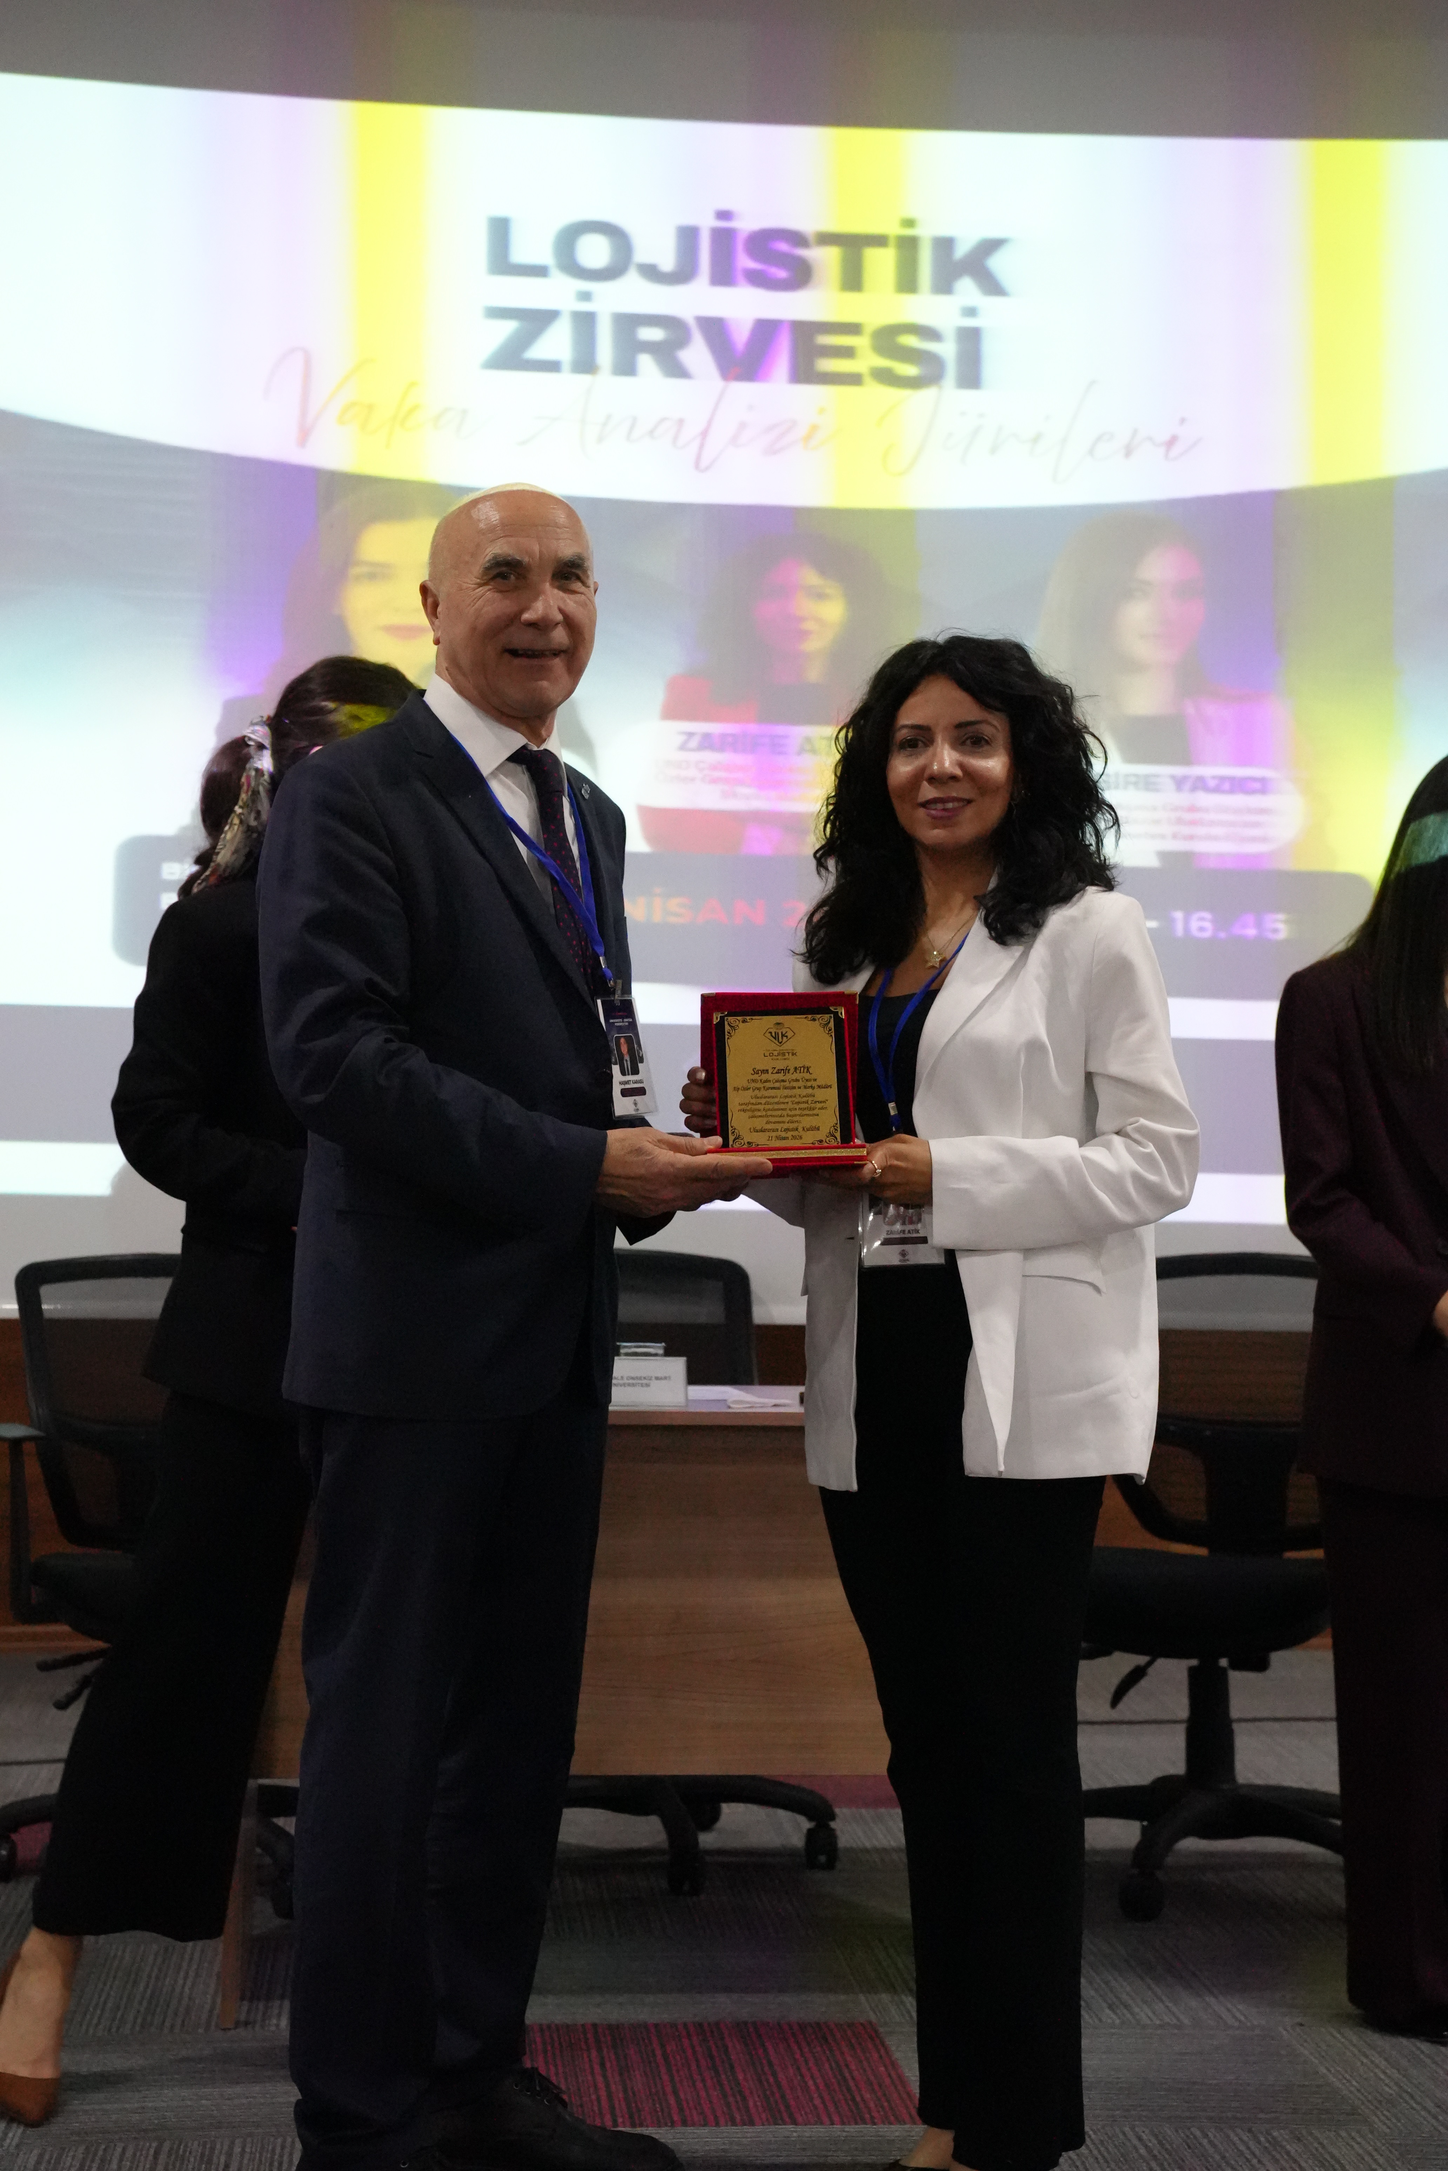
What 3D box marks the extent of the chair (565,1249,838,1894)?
[{"bbox_3d":[-0.111,0.712,5.533,0.620,0.935,0.620,1,-1,-10],"label":"chair"}]

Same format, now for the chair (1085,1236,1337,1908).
[{"bbox_3d":[0.728,0.719,5.352,0.620,0.935,0.620,0,-1,20],"label":"chair"}]

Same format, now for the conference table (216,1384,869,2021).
[{"bbox_3d":[-0.134,0.783,4.730,1.040,0.755,0.570,1,-1,-5],"label":"conference table"}]

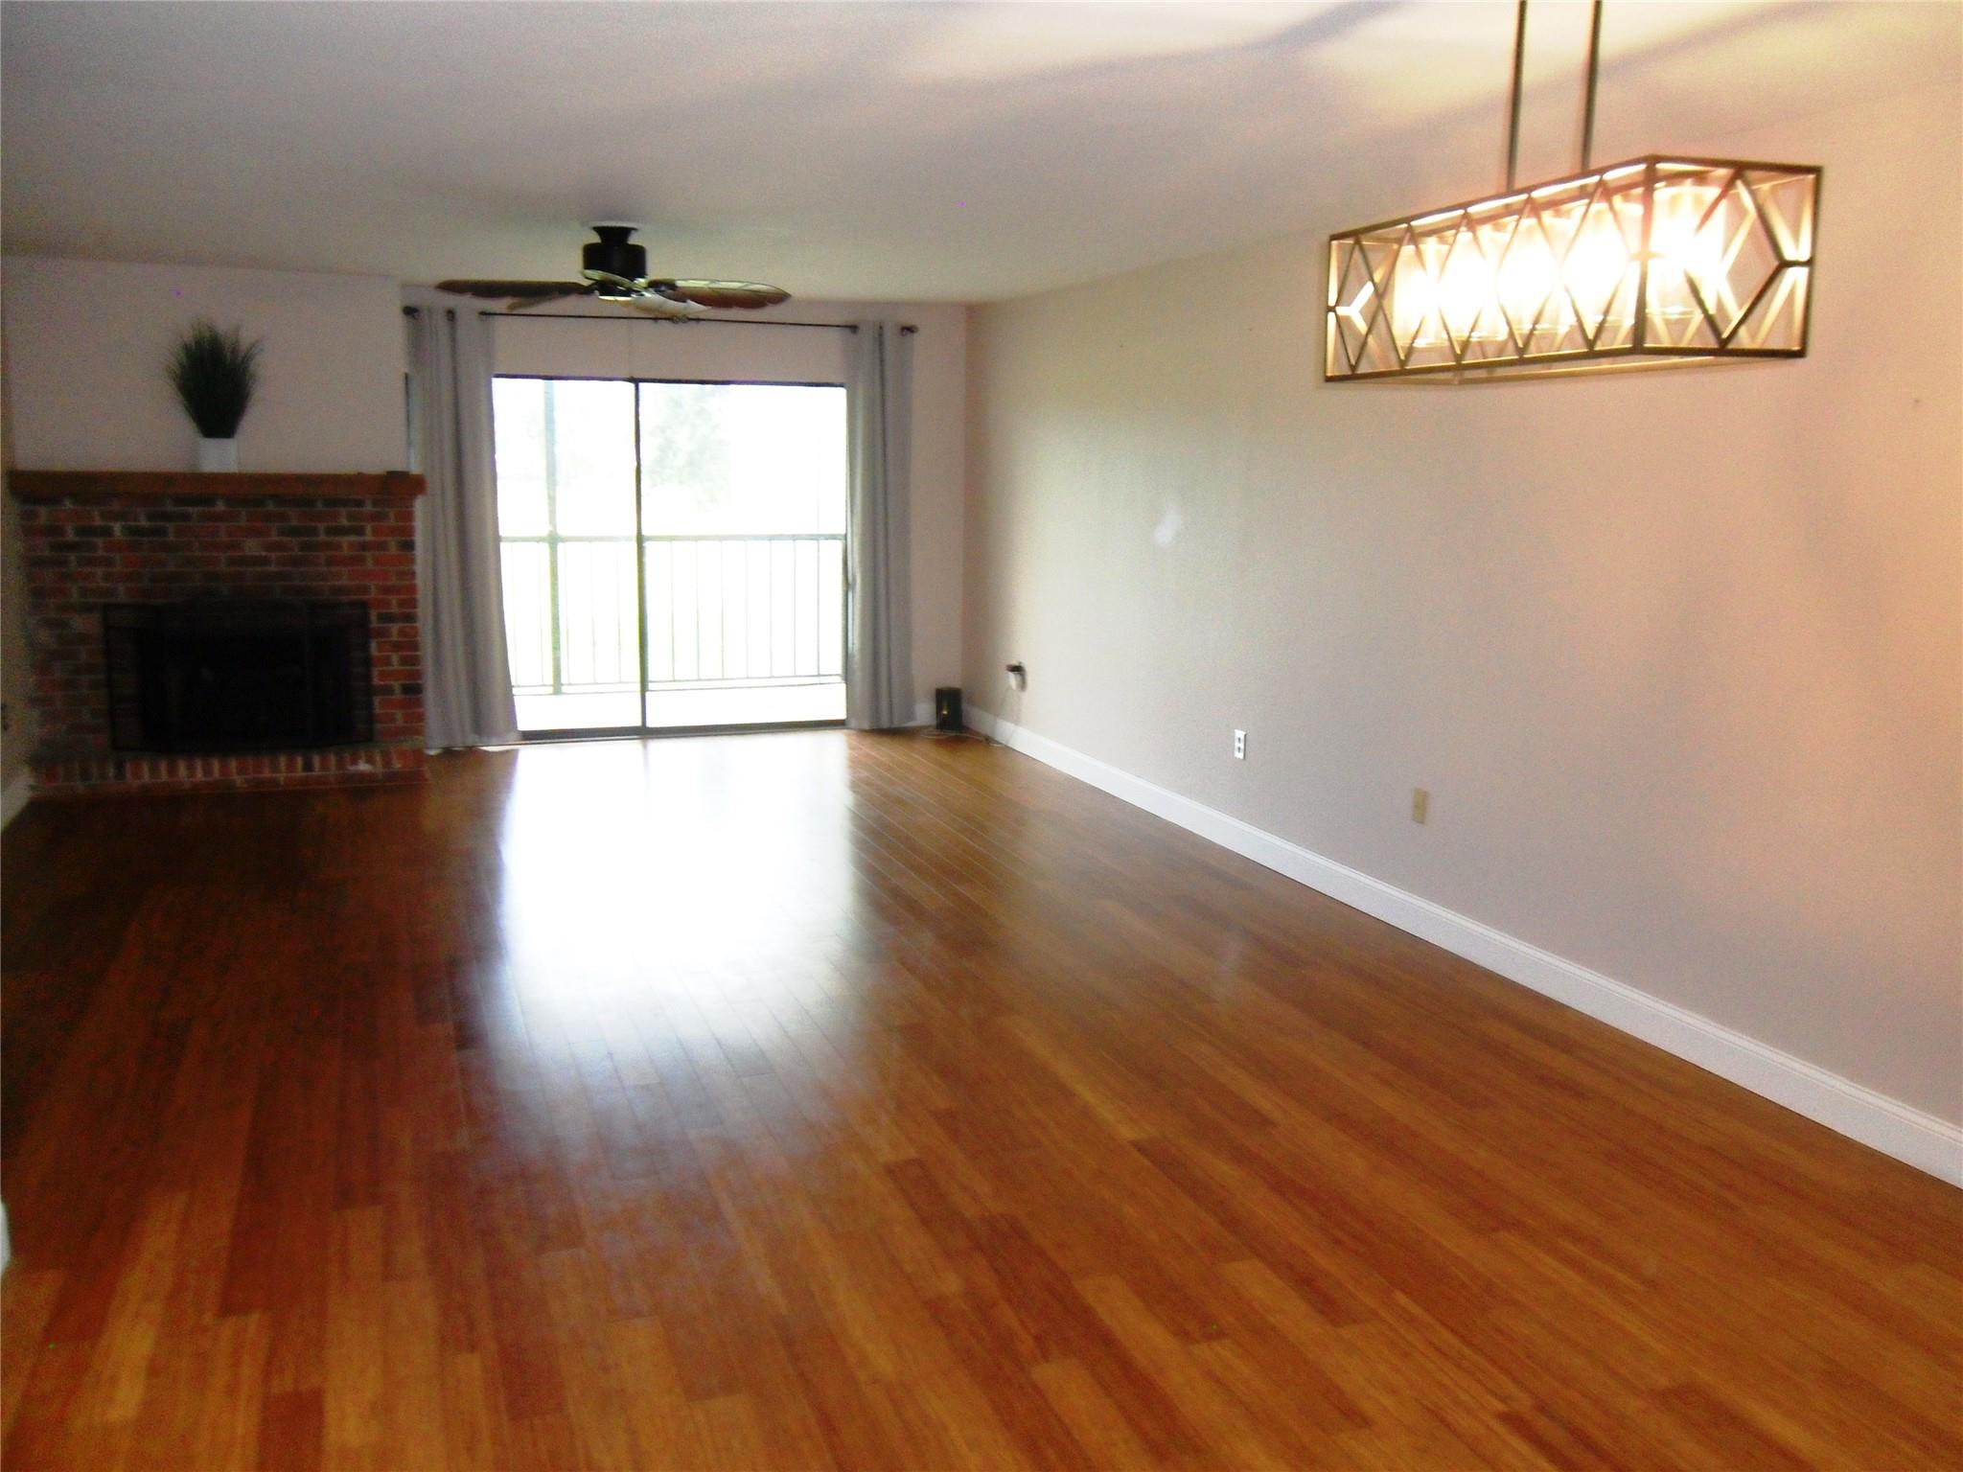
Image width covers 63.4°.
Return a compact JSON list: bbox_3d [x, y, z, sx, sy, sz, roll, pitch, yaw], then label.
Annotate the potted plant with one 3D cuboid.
[{"bbox_3d":[-3.525,-1.566,7.324,0.396,0.685,0.396,-3,11,-21],"label":"potted plant"}]

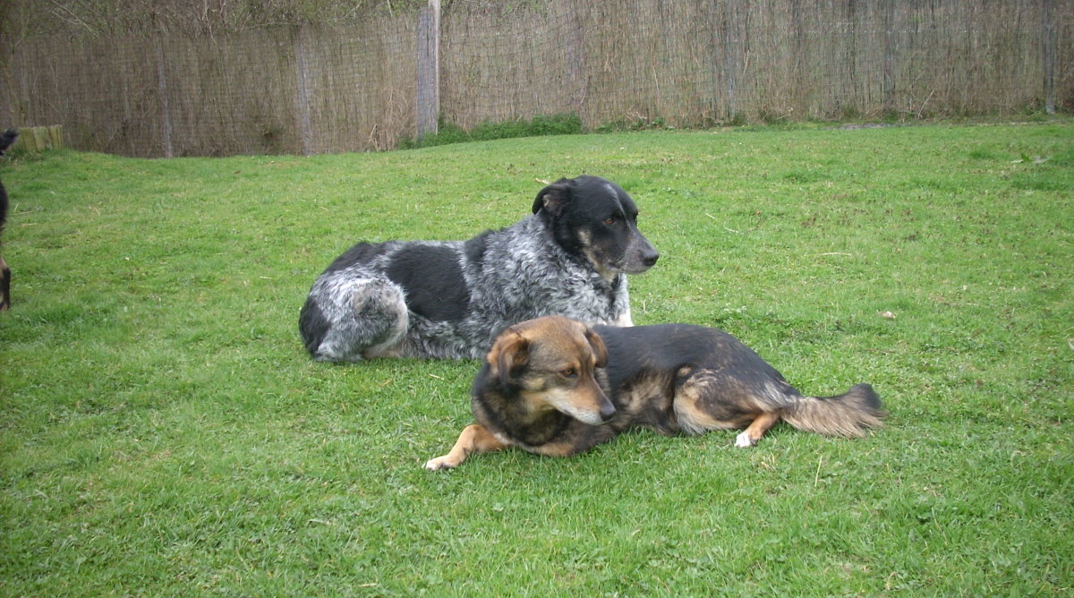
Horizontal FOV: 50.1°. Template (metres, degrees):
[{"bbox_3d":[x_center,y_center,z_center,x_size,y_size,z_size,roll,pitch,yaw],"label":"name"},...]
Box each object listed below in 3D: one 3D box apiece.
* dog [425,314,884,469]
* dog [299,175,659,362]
[{"bbox_3d":[0.186,0.095,2.000,0.760,0.255,0.330,-5,11,-13],"label":"dog"},{"bbox_3d":[-0.106,-0.090,2.641,0.800,0.400,0.340,0,11,12],"label":"dog"}]

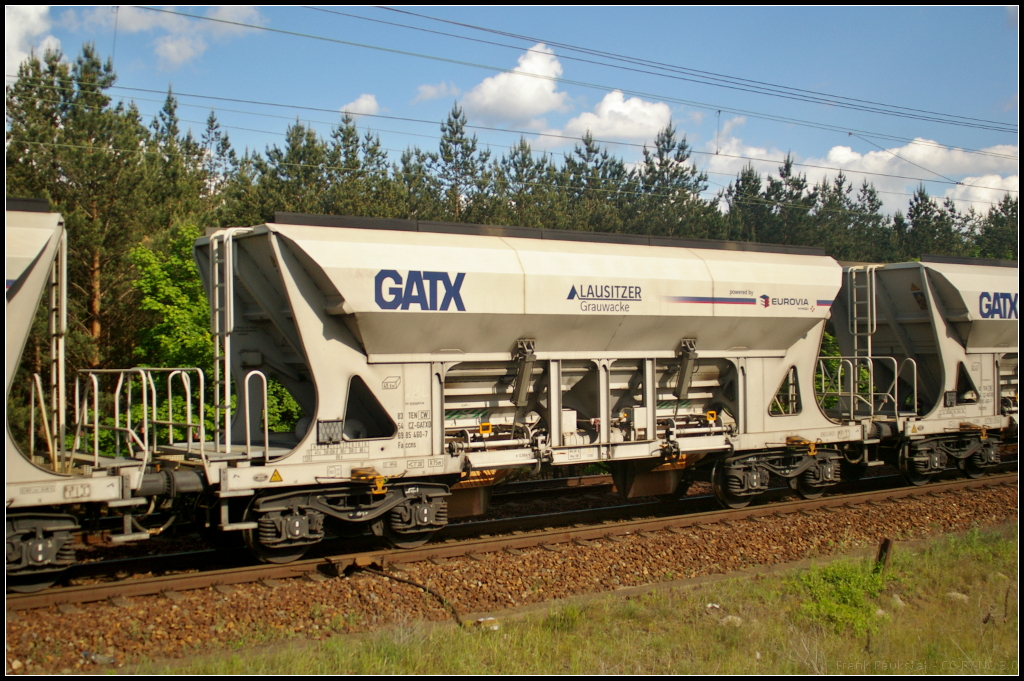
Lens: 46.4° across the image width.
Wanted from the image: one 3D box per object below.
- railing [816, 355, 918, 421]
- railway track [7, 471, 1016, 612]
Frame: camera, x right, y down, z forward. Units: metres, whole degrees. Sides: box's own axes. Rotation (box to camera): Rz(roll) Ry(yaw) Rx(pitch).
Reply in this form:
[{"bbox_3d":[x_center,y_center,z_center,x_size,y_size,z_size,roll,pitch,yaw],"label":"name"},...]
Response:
[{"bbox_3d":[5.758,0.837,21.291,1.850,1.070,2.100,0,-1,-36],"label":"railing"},{"bbox_3d":[1.937,2.767,18.678,19.000,0.200,1.650,0,-1,-36],"label":"railway track"}]

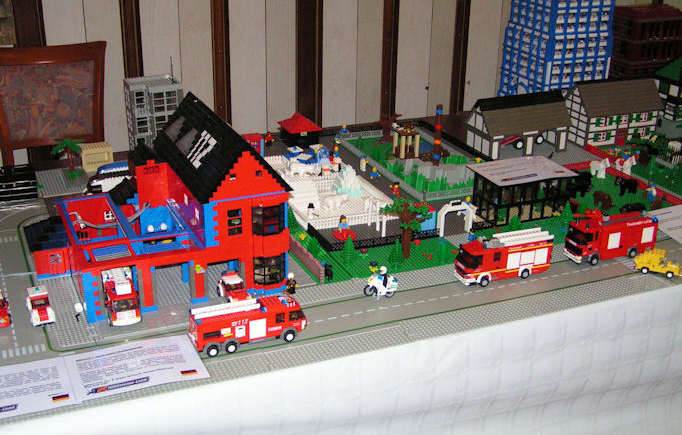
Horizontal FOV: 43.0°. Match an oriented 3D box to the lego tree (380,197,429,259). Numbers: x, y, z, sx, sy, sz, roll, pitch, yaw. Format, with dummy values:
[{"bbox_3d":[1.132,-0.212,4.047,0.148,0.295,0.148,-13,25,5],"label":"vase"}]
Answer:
[{"bbox_3d":[0.130,0.023,1.786,0.101,0.134,0.093,-8,24,-22],"label":"lego tree"}]

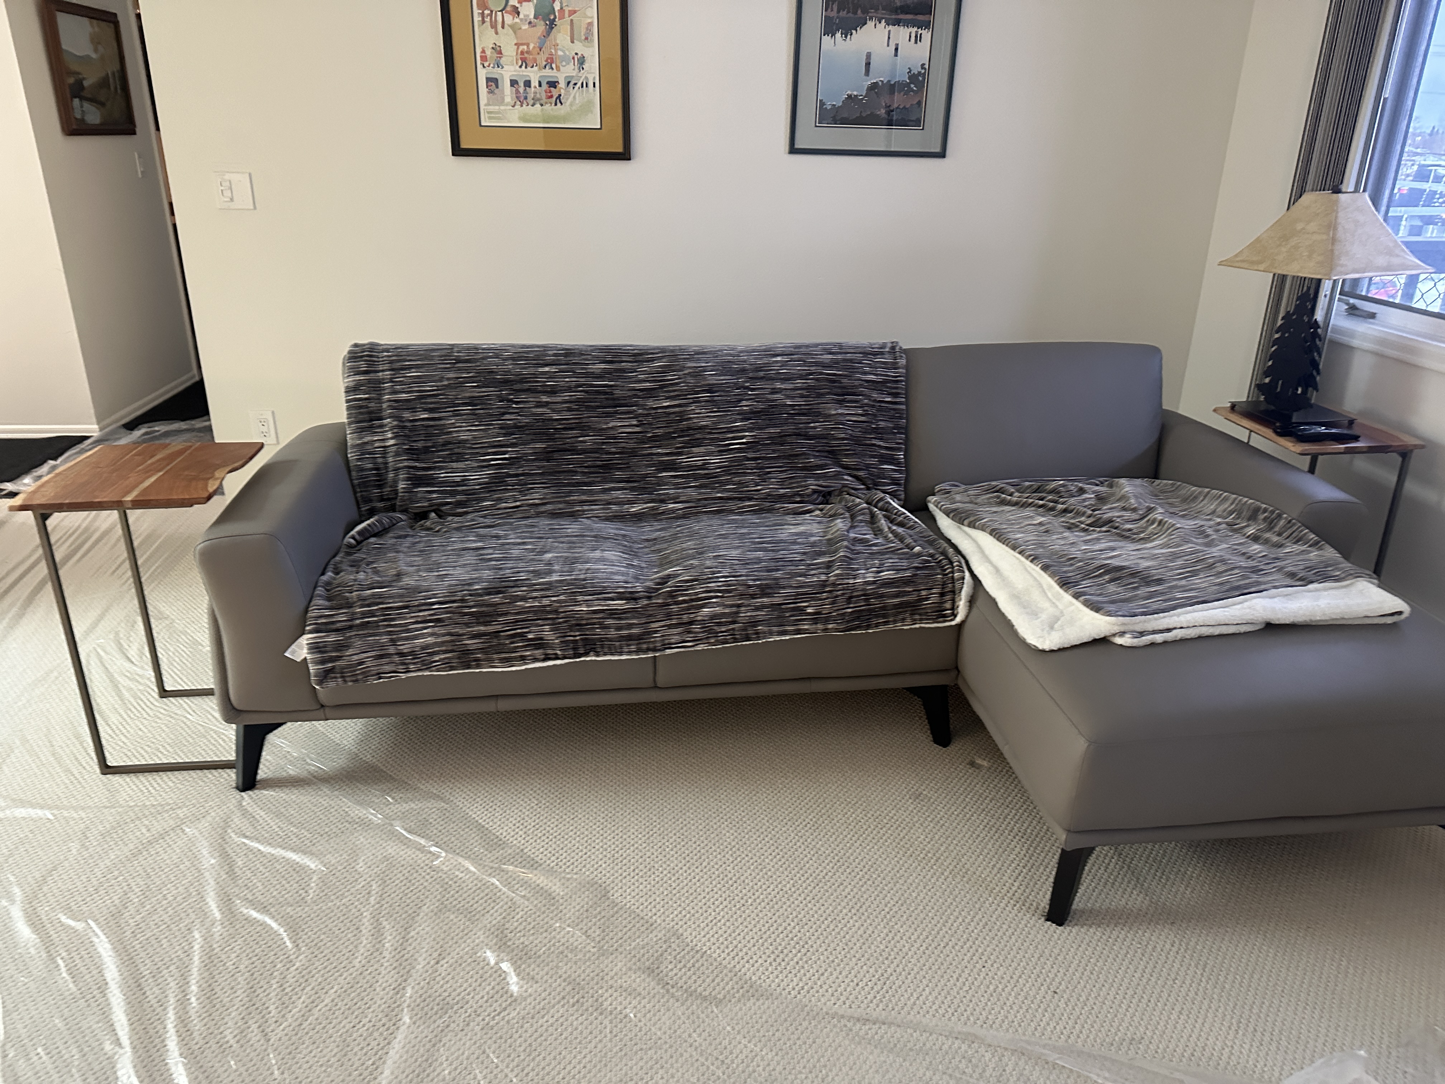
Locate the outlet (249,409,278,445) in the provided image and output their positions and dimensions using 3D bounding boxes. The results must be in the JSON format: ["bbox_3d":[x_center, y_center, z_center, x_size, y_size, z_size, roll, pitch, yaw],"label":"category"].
[{"bbox_3d":[-1.629,-0.404,3.556,0.081,0.122,0.010,-1,22,-4],"label":"outlet"}]

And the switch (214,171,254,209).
[{"bbox_3d":[-1.590,-1.142,3.265,0.116,0.115,0.012,-1,22,-4],"label":"switch"}]

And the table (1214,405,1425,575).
[{"bbox_3d":[1.594,-0.020,2.840,0.360,0.645,0.425,-2,22,-6],"label":"table"}]

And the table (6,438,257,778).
[{"bbox_3d":[-1.258,0.143,2.314,0.370,0.645,0.425,-2,22,-8],"label":"table"}]

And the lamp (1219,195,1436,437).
[{"bbox_3d":[1.563,-0.618,2.647,0.350,0.605,0.350,-6,23,-18],"label":"lamp"}]

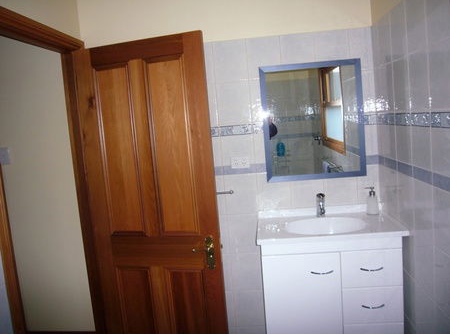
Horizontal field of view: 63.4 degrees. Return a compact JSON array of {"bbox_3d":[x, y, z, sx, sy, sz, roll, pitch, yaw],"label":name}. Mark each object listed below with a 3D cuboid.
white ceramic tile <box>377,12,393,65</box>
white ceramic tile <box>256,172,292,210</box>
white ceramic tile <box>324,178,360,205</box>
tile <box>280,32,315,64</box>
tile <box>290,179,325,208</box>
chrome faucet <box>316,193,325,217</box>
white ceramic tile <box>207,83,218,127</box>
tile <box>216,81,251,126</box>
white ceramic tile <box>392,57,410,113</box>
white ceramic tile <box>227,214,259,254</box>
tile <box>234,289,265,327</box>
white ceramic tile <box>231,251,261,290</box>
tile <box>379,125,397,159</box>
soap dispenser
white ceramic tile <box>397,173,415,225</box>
[{"bbox_3d":[0.834,-0.663,1.910,0.010,0.250,0.200,-5,7,6],"label":"white ceramic tile"},{"bbox_3d":[0.302,0.153,2.224,0.200,0.250,0.010,-4,7,6],"label":"white ceramic tile"},{"bbox_3d":[0.697,0.132,2.203,0.200,0.237,0.010,-4,7,6],"label":"white ceramic tile"},{"bbox_3d":[0.422,-0.650,2.106,0.200,0.245,0.010,-4,7,6],"label":"tile"},{"bbox_3d":[0.499,0.147,2.224,0.200,0.237,0.010,-4,7,6],"label":"tile"},{"bbox_3d":[0.560,0.226,2.104,0.048,0.140,0.115,-4,7,6],"label":"chrome faucet"},{"bbox_3d":[-0.147,-0.372,2.250,0.201,0.250,0.010,-5,7,6],"label":"white ceramic tile"},{"bbox_3d":[0.054,-0.388,2.229,0.201,0.250,0.010,-5,7,6],"label":"tile"},{"bbox_3d":[0.824,-0.380,1.695,0.010,0.250,0.200,-4,7,6],"label":"white ceramic tile"},{"bbox_3d":[0.124,0.419,2.296,0.200,0.252,0.010,-4,7,6],"label":"white ceramic tile"},{"bbox_3d":[0.173,0.933,2.402,0.201,0.250,0.010,-5,7,6],"label":"tile"},{"bbox_3d":[0.148,0.660,2.310,0.200,0.250,0.010,-4,7,6],"label":"white ceramic tile"},{"bbox_3d":[0.881,-0.142,2.009,0.010,0.185,0.285,-4,7,6],"label":"tile"},{"bbox_3d":[0.842,0.187,2.087,0.078,0.158,0.070,-4,7,6],"label":"soap dispenser"},{"bbox_3d":[0.894,0.159,1.809,0.010,0.250,0.200,-5,7,6],"label":"white ceramic tile"}]

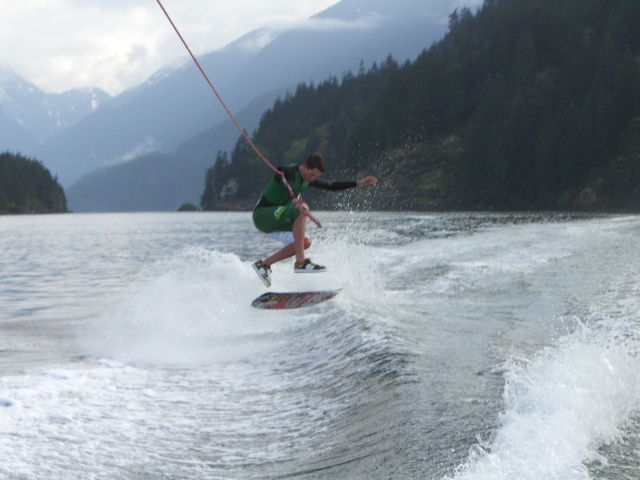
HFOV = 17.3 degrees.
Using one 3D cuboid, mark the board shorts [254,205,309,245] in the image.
[{"bbox_3d":[-0.323,-0.122,17.700,0.460,0.330,0.420,0,1,13],"label":"board shorts"}]

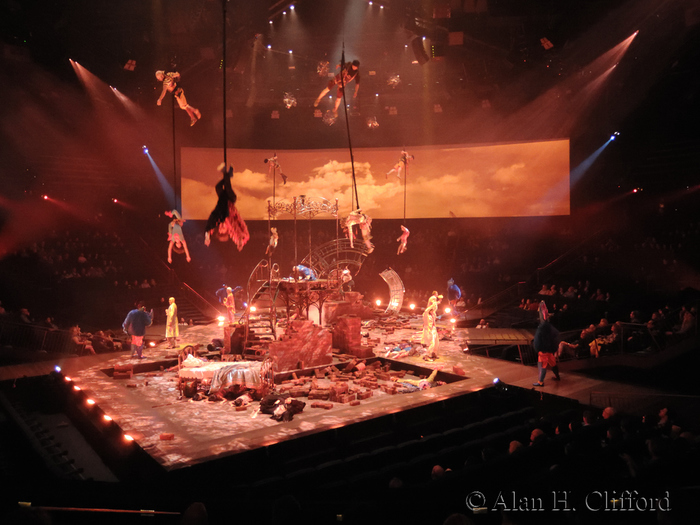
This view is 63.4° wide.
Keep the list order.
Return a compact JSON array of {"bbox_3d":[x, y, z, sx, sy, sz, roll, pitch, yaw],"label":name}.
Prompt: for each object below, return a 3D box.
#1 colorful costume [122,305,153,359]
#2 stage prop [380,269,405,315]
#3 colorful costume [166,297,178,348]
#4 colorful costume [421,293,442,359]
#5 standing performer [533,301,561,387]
[{"bbox_3d":[-6.425,2.043,17.200,0.650,1.720,0.850,0,0,-30],"label":"colorful costume"},{"bbox_3d":[2.177,1.485,29.000,1.200,2.350,0.600,0,0,12],"label":"stage prop"},{"bbox_3d":[-5.948,2.022,19.000,0.420,1.700,0.500,0,0,-15],"label":"colorful costume"},{"bbox_3d":[2.404,1.888,16.700,0.620,1.980,0.580,0,0,9],"label":"colorful costume"},{"bbox_3d":[4.720,1.940,13.600,0.680,2.020,0.620,0,0,-6],"label":"standing performer"}]

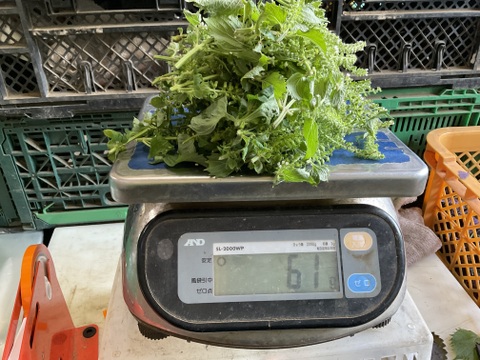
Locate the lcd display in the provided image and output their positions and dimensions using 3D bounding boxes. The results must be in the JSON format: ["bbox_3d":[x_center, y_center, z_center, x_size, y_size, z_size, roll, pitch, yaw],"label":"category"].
[{"bbox_3d":[0.026,0.065,0.296,0.091,0.038,0.010,-1,-11,-3],"label":"lcd display"}]

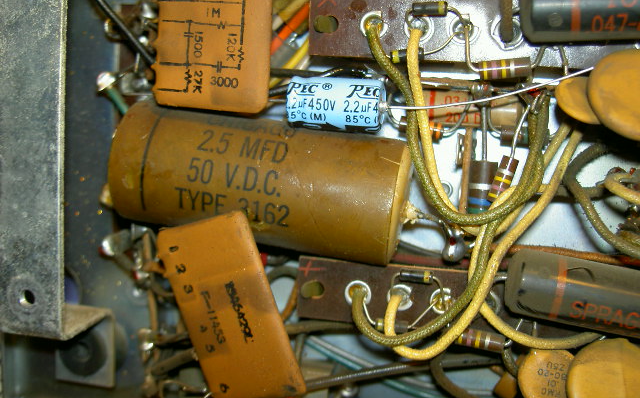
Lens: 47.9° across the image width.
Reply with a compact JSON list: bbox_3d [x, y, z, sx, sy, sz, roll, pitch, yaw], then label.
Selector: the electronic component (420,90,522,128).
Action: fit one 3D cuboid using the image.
[{"bbox_3d":[0.033,-0.020,0.157,0.023,0.008,0.008,3,90,3],"label":"electronic component"}]

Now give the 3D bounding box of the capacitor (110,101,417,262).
[{"bbox_3d":[-0.011,-0.004,0.150,0.058,0.025,0.025,9,90,9],"label":"capacitor"}]

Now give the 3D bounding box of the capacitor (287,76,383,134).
[{"bbox_3d":[0.003,-0.019,0.145,0.020,0.010,0.010,4,96,0],"label":"capacitor"}]

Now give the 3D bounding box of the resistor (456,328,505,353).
[{"bbox_3d":[0.033,0.029,0.146,0.010,0.004,0.004,9,87,0],"label":"resistor"}]

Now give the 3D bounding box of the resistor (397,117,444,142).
[{"bbox_3d":[0.021,-0.015,0.153,0.009,0.004,0.004,11,87,0],"label":"resistor"}]

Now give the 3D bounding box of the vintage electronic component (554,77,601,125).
[{"bbox_3d":[0.051,-0.019,0.139,0.012,0.004,0.012,0,56,-9],"label":"vintage electronic component"}]

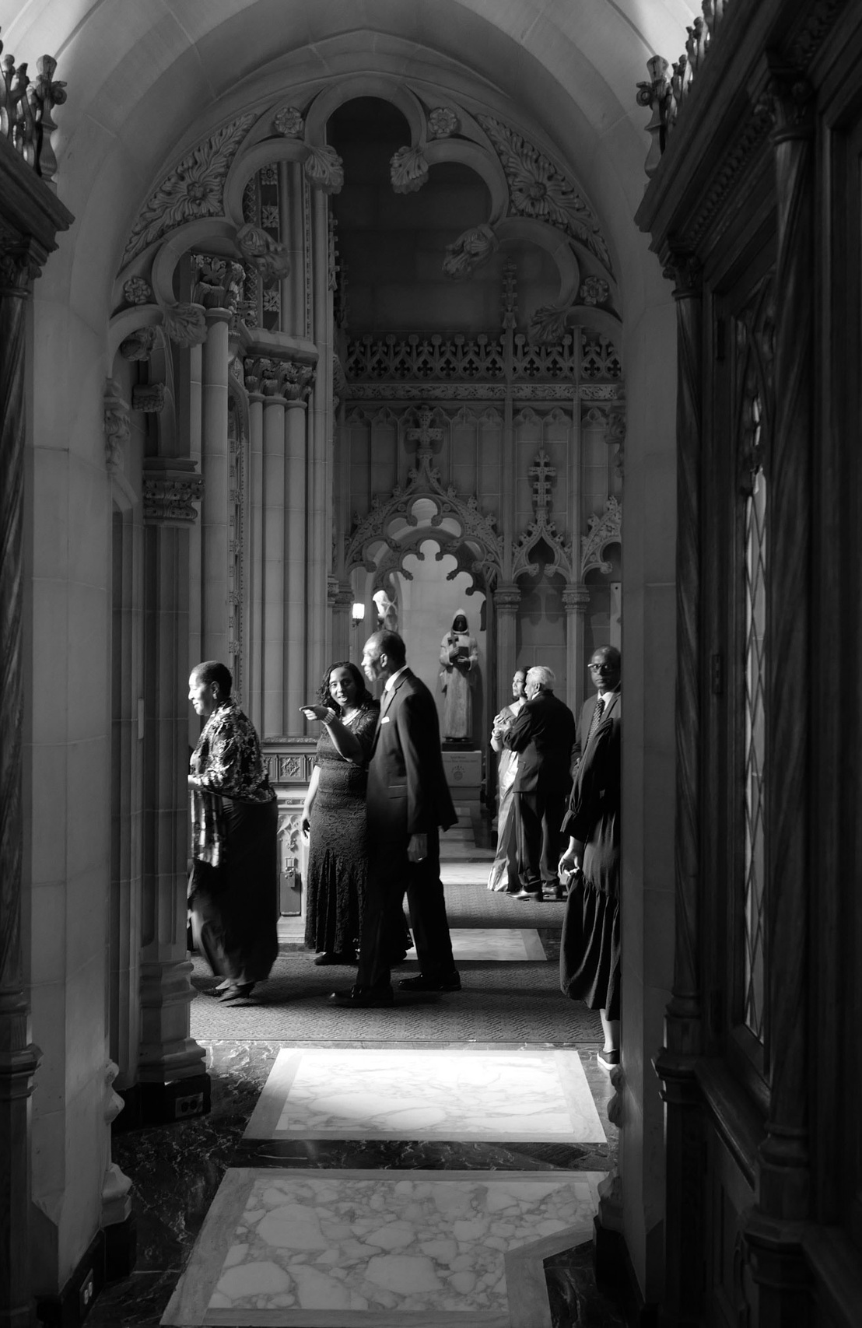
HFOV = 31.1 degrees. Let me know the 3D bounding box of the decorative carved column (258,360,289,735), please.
[{"bbox_3d":[-0.958,-0.708,9.400,0.180,2.270,0.180,0,0,45],"label":"decorative carved column"}]

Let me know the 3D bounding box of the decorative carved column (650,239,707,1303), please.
[{"bbox_3d":[0.558,0.312,3.470,0.120,2.495,0.120,0,0,0],"label":"decorative carved column"}]

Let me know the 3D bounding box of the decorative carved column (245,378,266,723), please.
[{"bbox_3d":[-1.010,-0.630,9.000,0.160,2.120,0.160,0,0,1],"label":"decorative carved column"}]

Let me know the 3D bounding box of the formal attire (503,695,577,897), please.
[{"bbox_3d":[0.773,0.911,11.000,0.420,1.470,0.500,0,0,30],"label":"formal attire"}]

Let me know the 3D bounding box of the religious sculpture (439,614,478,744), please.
[{"bbox_3d":[0.225,0.120,13.200,0.330,1.130,0.280,0,0,1],"label":"religious sculpture"}]

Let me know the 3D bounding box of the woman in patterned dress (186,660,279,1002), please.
[{"bbox_3d":[-0.985,0.800,7.500,0.490,1.630,0.500,0,0,-6],"label":"woman in patterned dress"}]

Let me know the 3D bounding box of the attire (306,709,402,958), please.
[{"bbox_3d":[-0.410,0.928,8.600,0.480,1.400,0.400,0,0,37],"label":"attire"}]

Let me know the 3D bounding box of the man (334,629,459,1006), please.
[{"bbox_3d":[-0.174,0.752,7.680,0.500,1.810,0.500,0,0,-21],"label":"man"}]

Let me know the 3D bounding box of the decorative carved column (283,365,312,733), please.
[{"bbox_3d":[-0.790,-0.660,9.200,0.170,2.200,0.170,0,0,1],"label":"decorative carved column"}]

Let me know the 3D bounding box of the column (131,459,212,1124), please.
[{"bbox_3d":[-0.945,0.445,5.600,0.290,2.340,0.290,0,0,1],"label":"column"}]

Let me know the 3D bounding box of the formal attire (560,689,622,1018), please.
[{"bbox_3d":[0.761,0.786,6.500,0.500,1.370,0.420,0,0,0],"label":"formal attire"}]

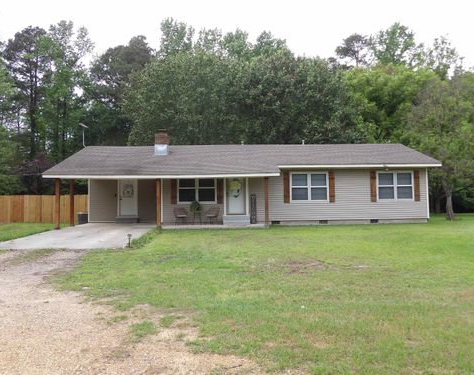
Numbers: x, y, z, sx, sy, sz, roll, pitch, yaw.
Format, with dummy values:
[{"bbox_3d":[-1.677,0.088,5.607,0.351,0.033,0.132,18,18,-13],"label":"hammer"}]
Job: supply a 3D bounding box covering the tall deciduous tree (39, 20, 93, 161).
[{"bbox_3d":[-15.476,-6.283,36.703,4.941,18.004,4.941,-1,-2,-4],"label":"tall deciduous tree"}]

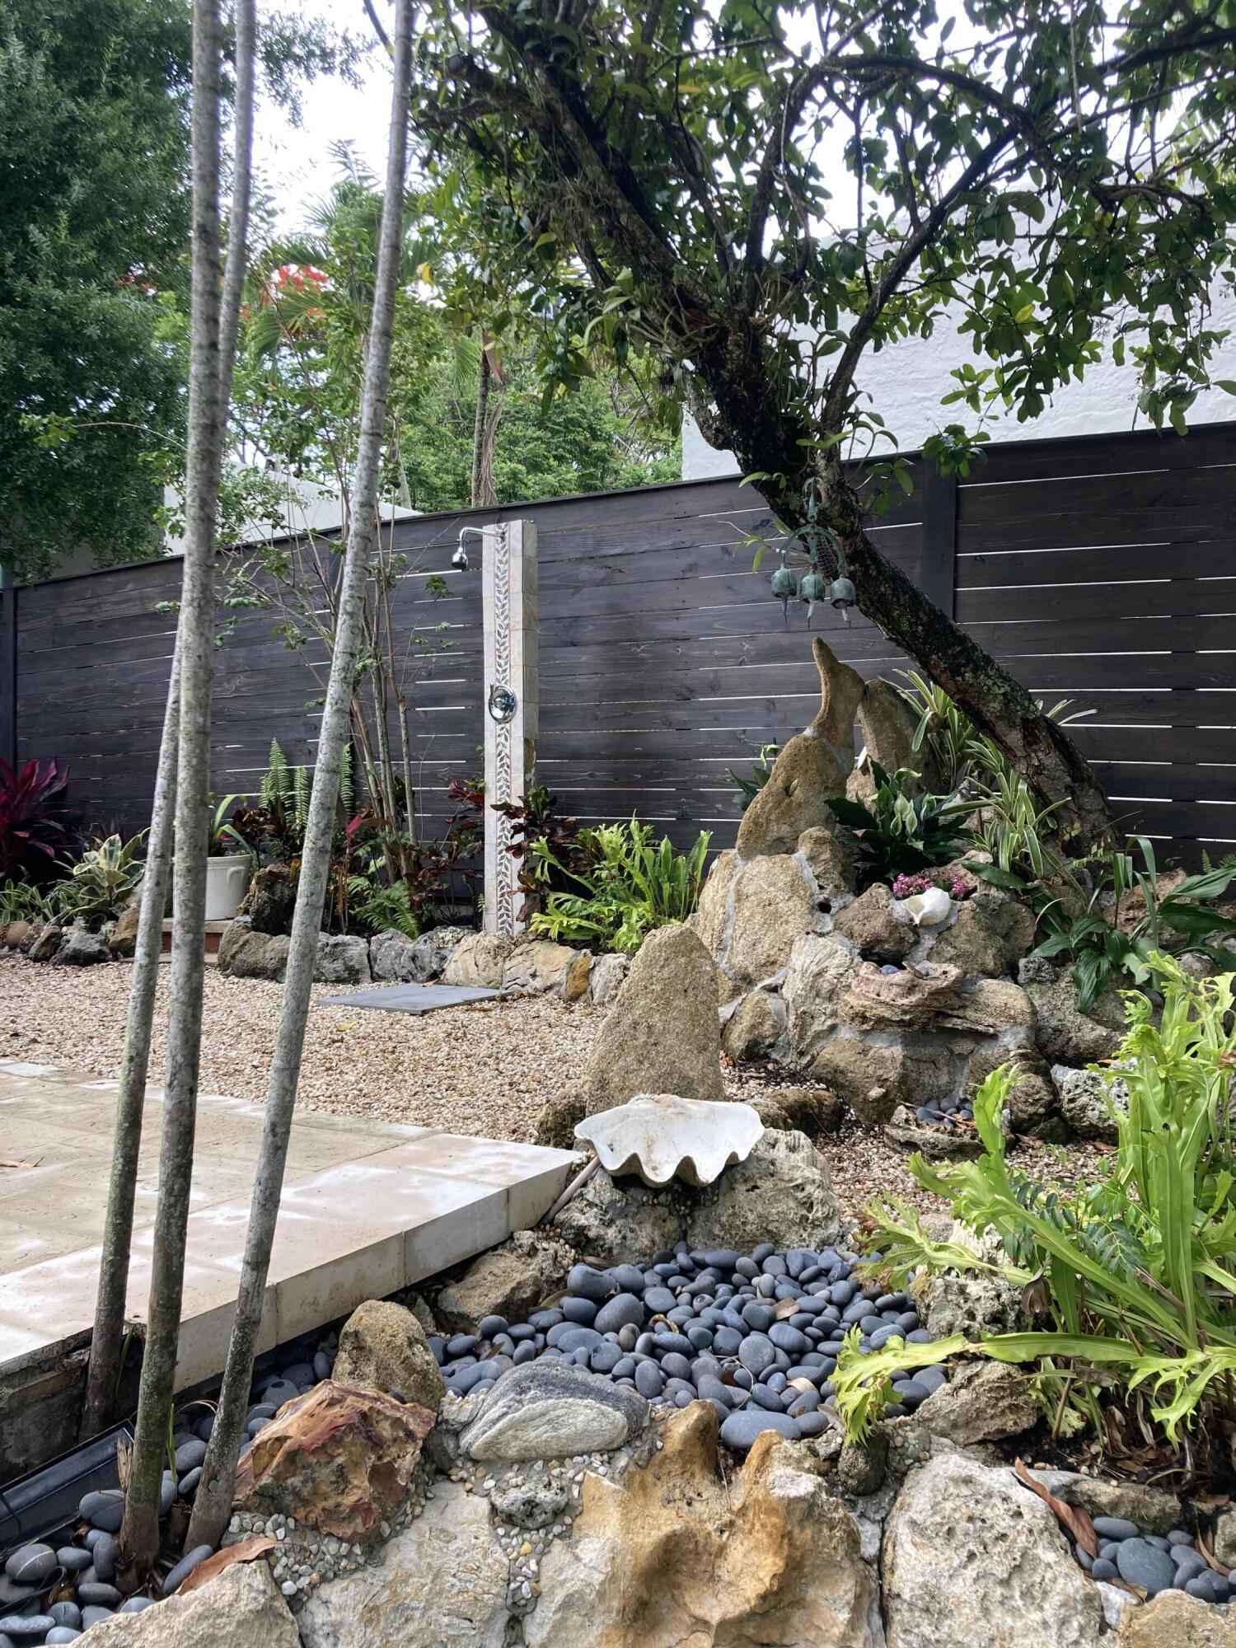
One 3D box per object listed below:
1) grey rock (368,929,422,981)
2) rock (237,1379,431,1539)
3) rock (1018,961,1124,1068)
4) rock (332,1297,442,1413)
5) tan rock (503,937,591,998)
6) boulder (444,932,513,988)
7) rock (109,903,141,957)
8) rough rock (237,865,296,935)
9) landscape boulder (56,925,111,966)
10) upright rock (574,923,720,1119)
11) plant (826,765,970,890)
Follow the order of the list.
[{"bbox_3d":[-0.941,0.550,5.610,0.210,0.215,0.190,0,1,-10],"label":"grey rock"},{"bbox_3d":[-0.436,0.992,2.088,0.285,0.180,0.200,0,3,0],"label":"rock"},{"bbox_3d":[1.181,0.486,3.450,0.270,0.270,0.270,0,1,0],"label":"rock"},{"bbox_3d":[-0.345,0.799,2.000,0.165,0.175,0.150,0,1,0],"label":"rock"},{"bbox_3d":[-0.293,0.594,5.520,0.340,0.250,0.240,0,1,30],"label":"tan rock"},{"bbox_3d":[-0.634,0.618,6.085,0.310,0.230,0.240,0,3,0],"label":"boulder"},{"bbox_3d":[-2.372,0.510,6.430,0.165,0.250,0.170,0,1,-20],"label":"rock"},{"bbox_3d":[-1.691,0.383,6.450,0.290,0.350,0.290,0,1,0],"label":"rough rock"},{"bbox_3d":[-2.689,0.611,6.715,0.260,0.190,0.210,0,3,0],"label":"landscape boulder"},{"bbox_3d":[0.075,0.470,3.150,0.335,0.470,0.230,0,1,0],"label":"upright rock"},{"bbox_3d":[0.922,0.013,4.400,0.460,0.410,0.420,0,1,0],"label":"plant"}]

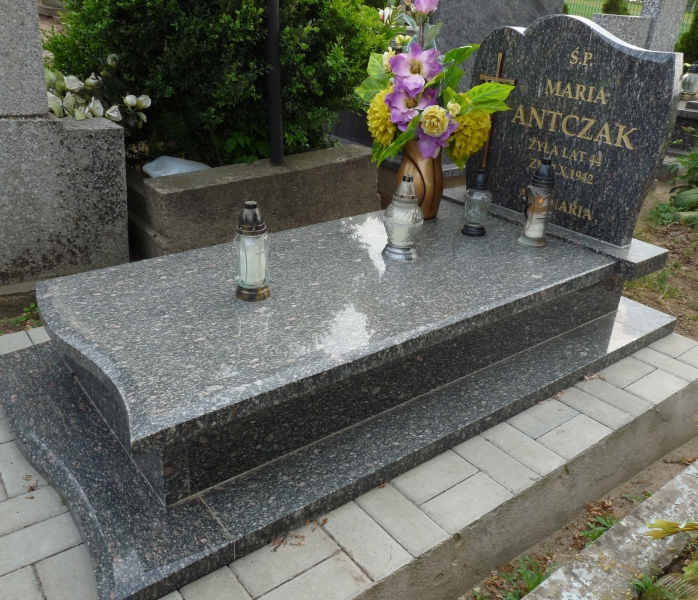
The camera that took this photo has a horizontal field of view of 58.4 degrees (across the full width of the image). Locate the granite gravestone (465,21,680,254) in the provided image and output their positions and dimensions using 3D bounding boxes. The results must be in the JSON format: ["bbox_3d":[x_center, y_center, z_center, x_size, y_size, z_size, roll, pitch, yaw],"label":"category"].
[{"bbox_3d":[0.696,-0.592,2.097,0.060,0.665,0.735,-17,31,-34],"label":"granite gravestone"}]

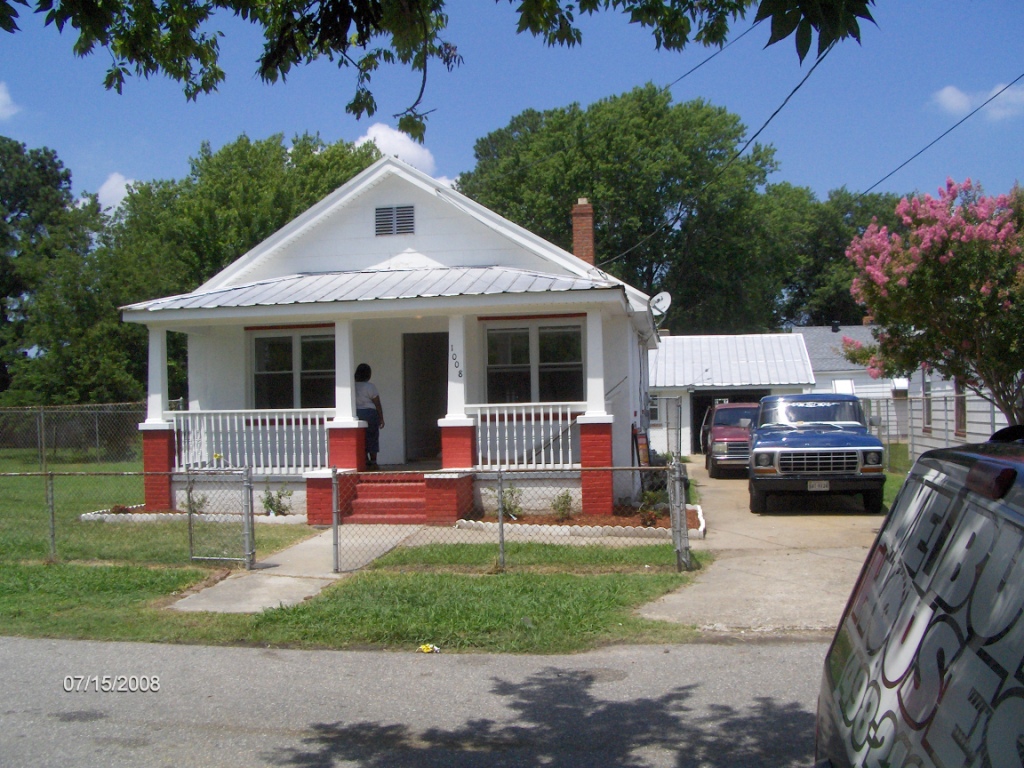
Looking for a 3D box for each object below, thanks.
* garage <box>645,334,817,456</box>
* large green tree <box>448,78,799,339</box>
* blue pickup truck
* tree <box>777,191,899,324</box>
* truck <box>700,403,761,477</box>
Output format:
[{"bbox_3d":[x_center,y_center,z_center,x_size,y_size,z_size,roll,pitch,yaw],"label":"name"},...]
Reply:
[{"bbox_3d":[7.330,0.347,37.300,6.300,4.100,6.600,-1,-1,10],"label":"garage"},{"bbox_3d":[5.200,-5.488,46.000,15.000,16.200,14.000,-1,-1,10],"label":"large green tree"},{"bbox_3d":[5.150,1.141,18.300,2.020,1.800,5.250,-1,-1,10],"label":"blue pickup truck"},{"bbox_3d":[17.000,-3.977,53.000,9.000,13.000,9.000,-1,-1,10],"label":"tree"},{"bbox_3d":[5.690,1.325,25.200,1.820,1.700,4.800,-1,-1,11],"label":"truck"}]

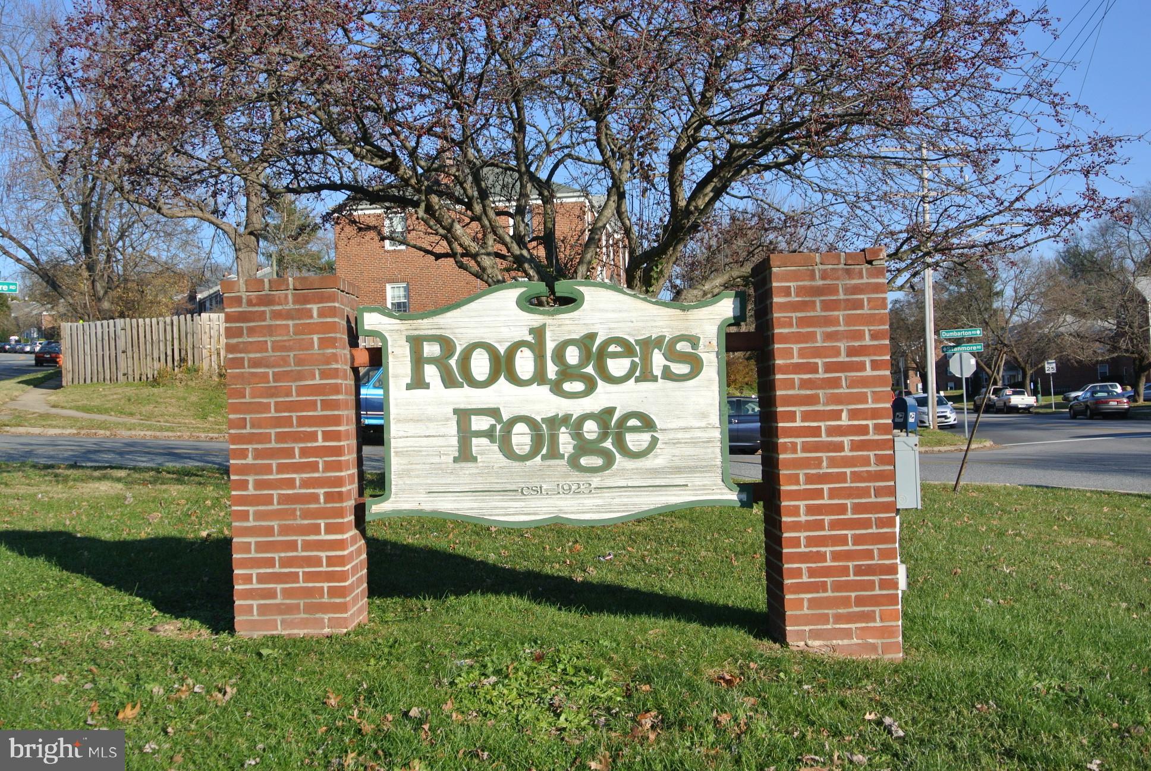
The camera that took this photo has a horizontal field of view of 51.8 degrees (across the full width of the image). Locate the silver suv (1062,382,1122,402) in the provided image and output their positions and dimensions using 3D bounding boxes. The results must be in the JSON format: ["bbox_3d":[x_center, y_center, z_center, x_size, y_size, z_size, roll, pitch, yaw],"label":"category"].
[{"bbox_3d":[39.700,0.622,91.018,4.500,1.520,1.740,-3,-1,13],"label":"silver suv"}]

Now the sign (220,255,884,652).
[{"bbox_3d":[-0.062,0.373,5.464,2.948,1.800,0.500,-2,-1,0],"label":"sign"}]

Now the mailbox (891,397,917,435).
[{"bbox_3d":[11.094,1.029,40.015,0.530,1.270,0.620,-1,-2,-38],"label":"mailbox"}]

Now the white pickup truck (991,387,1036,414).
[{"bbox_3d":[29.765,1.044,80.520,1.740,1.640,5.000,-2,-1,9],"label":"white pickup truck"}]

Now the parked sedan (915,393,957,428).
[{"bbox_3d":[16.510,1.159,55.519,1.820,1.560,4.400,-2,-1,5],"label":"parked sedan"}]

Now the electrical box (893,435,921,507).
[{"bbox_3d":[1.505,0.405,5.480,0.125,0.320,0.220,-2,-1,0],"label":"electrical box"}]

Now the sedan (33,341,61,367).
[{"bbox_3d":[-32.542,-1.990,74.968,1.720,1.420,4.600,-2,3,-4],"label":"sedan"}]

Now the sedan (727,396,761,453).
[{"bbox_3d":[4.264,1.014,30.618,4.700,1.470,1.800,0,-1,2],"label":"sedan"}]

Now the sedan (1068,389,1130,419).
[{"bbox_3d":[25.978,0.925,59.017,1.830,1.420,4.950,-3,-1,10],"label":"sedan"}]

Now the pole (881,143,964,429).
[{"bbox_3d":[13.039,-3.661,43.625,3.100,10.598,0.350,-2,-1,0],"label":"pole"}]

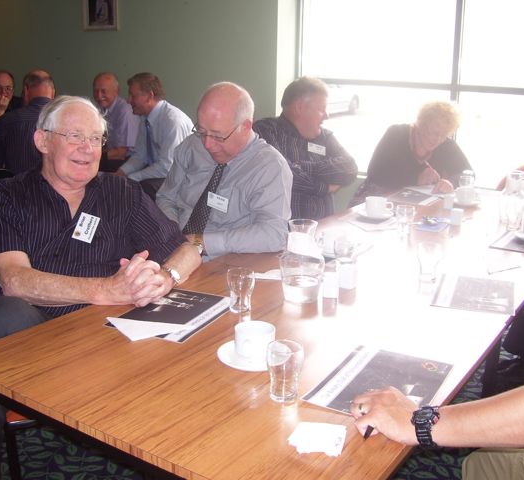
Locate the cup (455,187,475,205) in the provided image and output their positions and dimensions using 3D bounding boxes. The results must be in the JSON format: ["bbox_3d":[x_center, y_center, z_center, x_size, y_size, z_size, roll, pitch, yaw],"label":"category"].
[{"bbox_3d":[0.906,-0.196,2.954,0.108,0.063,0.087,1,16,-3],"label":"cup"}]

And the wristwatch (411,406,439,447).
[{"bbox_3d":[0.284,0.327,1.155,0.047,0.052,0.060,-1,17,-10],"label":"wristwatch"}]

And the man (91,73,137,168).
[{"bbox_3d":[-1.020,-0.425,4.220,0.520,1.250,0.780,13,19,36],"label":"man"}]

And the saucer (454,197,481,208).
[{"bbox_3d":[0.895,-0.167,2.962,0.150,0.022,0.150,2,16,0],"label":"saucer"}]

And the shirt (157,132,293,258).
[{"bbox_3d":[-0.129,-0.099,2.360,0.520,0.550,0.400,1,15,-3],"label":"shirt"}]

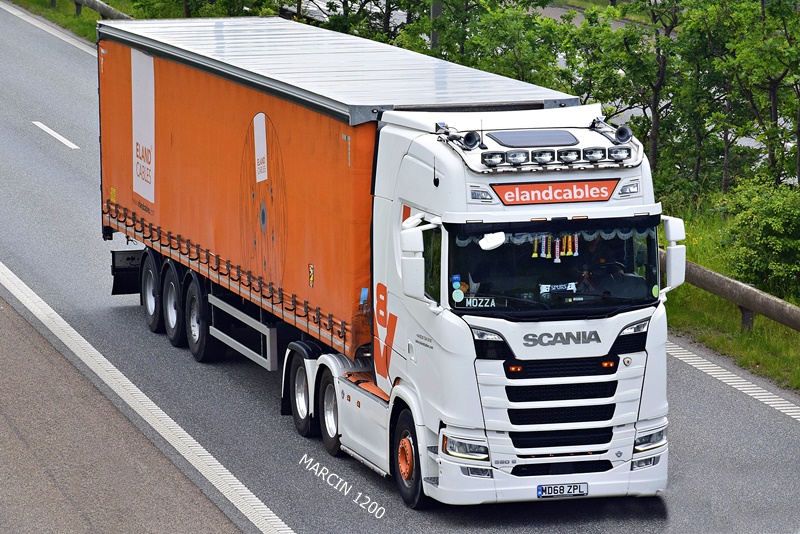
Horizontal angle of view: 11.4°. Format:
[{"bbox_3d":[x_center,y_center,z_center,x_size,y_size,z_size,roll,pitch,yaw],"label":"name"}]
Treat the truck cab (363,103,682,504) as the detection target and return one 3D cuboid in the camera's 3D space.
[{"bbox_3d":[1.262,0.347,40.551,2.740,3.820,2.660,-3,8,-15],"label":"truck cab"}]

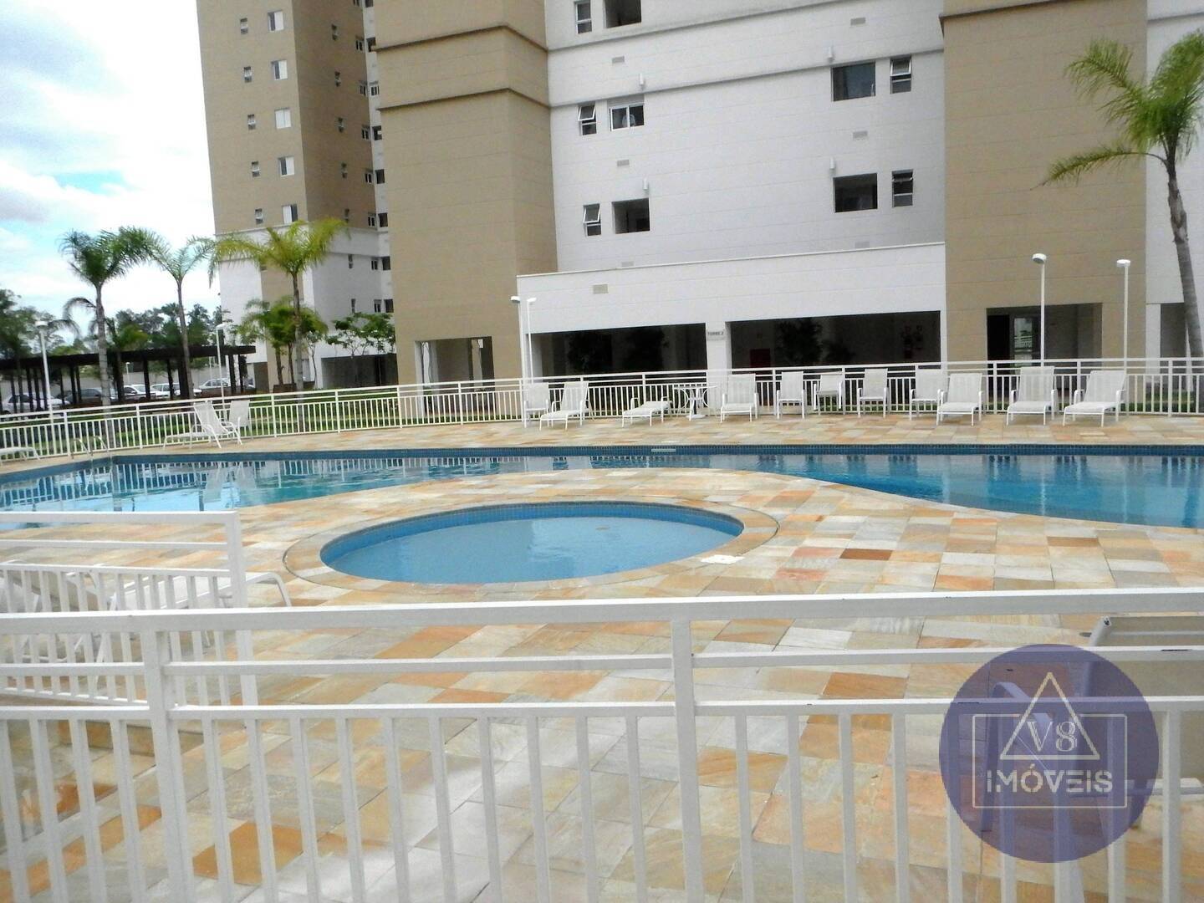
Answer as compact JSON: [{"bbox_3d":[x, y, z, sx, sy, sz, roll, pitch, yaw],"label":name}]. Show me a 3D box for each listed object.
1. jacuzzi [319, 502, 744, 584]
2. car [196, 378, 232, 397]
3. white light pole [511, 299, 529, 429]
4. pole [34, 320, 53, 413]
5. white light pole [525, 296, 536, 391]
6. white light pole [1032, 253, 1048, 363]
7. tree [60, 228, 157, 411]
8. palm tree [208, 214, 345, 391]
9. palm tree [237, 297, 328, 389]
[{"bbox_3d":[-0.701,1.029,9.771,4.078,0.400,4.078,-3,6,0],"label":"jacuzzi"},{"bbox_3d":[-26.697,-4.433,68.000,4.250,1.460,1.720,-1,7,22],"label":"car"},{"bbox_3d":[-2.118,-2.315,24.635,0.270,3.210,0.360,1,7,30],"label":"white light pole"},{"bbox_3d":[-12.924,-1.422,22.512,0.270,3.110,0.360,-1,6,17],"label":"pole"},{"bbox_3d":[-1.814,-2.407,25.457,0.270,3.185,0.360,2,8,37],"label":"white light pole"},{"bbox_3d":[8.849,-2.379,19.750,0.360,3.221,0.270,-9,8,-43],"label":"white light pole"},{"bbox_3d":[-12.160,-2.813,24.278,2.354,5.413,2.472,-3,6,0],"label":"tree"},{"bbox_3d":[-8.398,-3.272,25.725,3.532,5.580,3.356,-3,6,0],"label":"palm tree"},{"bbox_3d":[-15.279,-4.946,47.267,4.358,4.987,4.140,-3,6,0],"label":"palm tree"}]

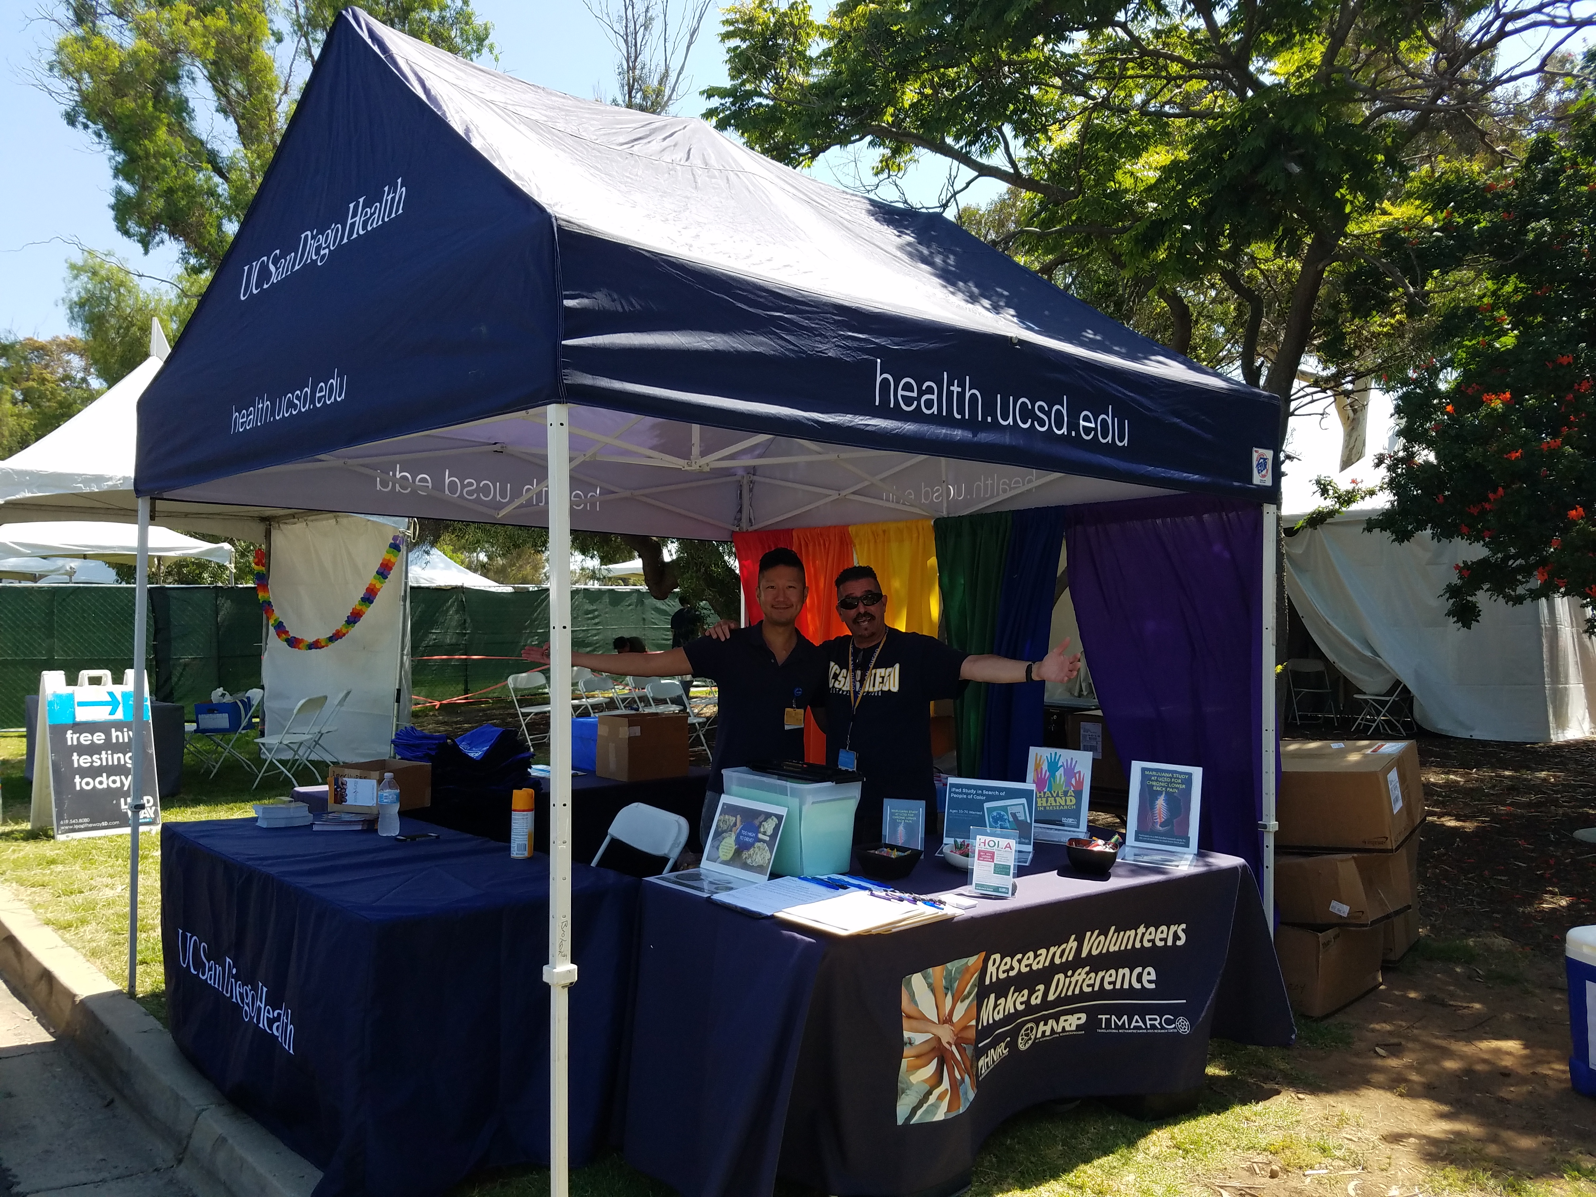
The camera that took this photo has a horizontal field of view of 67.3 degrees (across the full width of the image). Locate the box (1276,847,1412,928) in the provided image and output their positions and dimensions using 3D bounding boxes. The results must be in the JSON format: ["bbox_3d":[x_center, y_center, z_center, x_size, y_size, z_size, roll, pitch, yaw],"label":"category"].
[{"bbox_3d":[2.154,1.122,4.807,0.430,0.255,0.440,0,-1,42],"label":"box"}]

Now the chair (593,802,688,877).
[{"bbox_3d":[-0.696,1.151,4.306,0.480,0.790,0.450,1,-1,-39],"label":"chair"}]

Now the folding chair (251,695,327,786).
[{"bbox_3d":[-4.316,1.203,10.226,0.470,0.785,0.450,0,-1,3],"label":"folding chair"}]

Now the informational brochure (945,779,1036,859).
[{"bbox_3d":[0.592,0.689,3.747,0.280,0.210,0.170,0,-1,17],"label":"informational brochure"}]

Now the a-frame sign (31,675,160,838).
[{"bbox_3d":[-4.744,1.018,8.144,0.620,1.080,0.660,1,-1,-39],"label":"a-frame sign"}]

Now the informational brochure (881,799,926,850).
[{"bbox_3d":[0.311,0.679,3.549,0.128,0.172,0.060,0,-1,19],"label":"informational brochure"}]

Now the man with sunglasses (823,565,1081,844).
[{"bbox_3d":[0.406,0.705,4.009,1.080,1.640,0.420,0,-1,12],"label":"man with sunglasses"}]

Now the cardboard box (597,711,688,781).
[{"bbox_3d":[-0.693,0.666,5.402,0.326,0.270,0.250,1,-1,-40],"label":"cardboard box"}]

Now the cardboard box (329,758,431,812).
[{"bbox_3d":[-1.559,0.706,4.482,0.245,0.160,0.265,0,-1,28],"label":"cardboard box"}]

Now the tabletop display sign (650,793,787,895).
[{"bbox_3d":[-0.232,0.691,3.388,0.295,0.203,0.279,1,-1,-45],"label":"tabletop display sign"}]

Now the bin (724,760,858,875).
[{"bbox_3d":[-0.013,0.637,3.490,0.240,0.272,0.365,1,-1,-43],"label":"bin"}]

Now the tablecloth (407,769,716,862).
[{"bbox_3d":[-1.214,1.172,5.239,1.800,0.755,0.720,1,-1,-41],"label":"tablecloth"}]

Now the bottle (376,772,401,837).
[{"bbox_3d":[-1.359,0.678,3.987,0.068,0.206,0.068,0,-1,0],"label":"bottle"}]

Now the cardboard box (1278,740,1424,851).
[{"bbox_3d":[2.198,0.811,4.988,0.590,0.315,0.530,-6,3,41],"label":"cardboard box"}]

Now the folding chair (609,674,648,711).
[{"bbox_3d":[-2.006,1.261,14.486,0.480,0.790,0.450,0,-1,40],"label":"folding chair"}]

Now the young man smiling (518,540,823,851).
[{"bbox_3d":[-0.374,0.669,3.939,1.070,1.690,0.400,0,-1,0],"label":"young man smiling"}]

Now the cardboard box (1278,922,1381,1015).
[{"bbox_3d":[1.963,1.390,4.728,0.600,0.310,0.450,1,-1,-44],"label":"cardboard box"}]

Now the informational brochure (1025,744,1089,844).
[{"bbox_3d":[0.847,0.634,3.890,0.218,0.262,0.150,0,-1,27],"label":"informational brochure"}]

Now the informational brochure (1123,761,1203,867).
[{"bbox_3d":[1.127,0.662,3.722,0.220,0.268,0.190,0,-1,25],"label":"informational brochure"}]

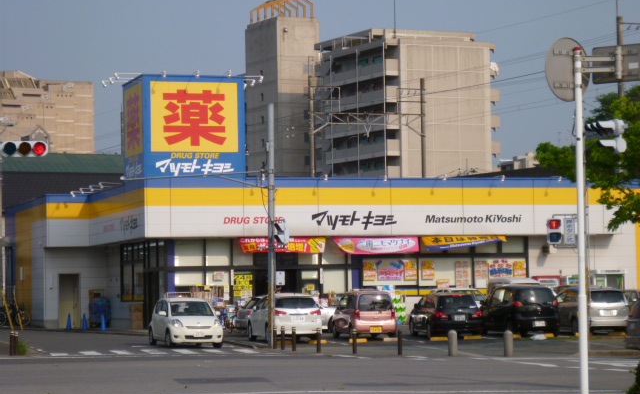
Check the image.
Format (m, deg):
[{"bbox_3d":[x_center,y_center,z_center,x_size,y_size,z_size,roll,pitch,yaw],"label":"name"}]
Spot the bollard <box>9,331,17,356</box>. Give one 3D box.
[{"bbox_3d":[-8.779,4.186,59.139,0.118,0.680,0.118,0,-3,-16],"label":"bollard"}]

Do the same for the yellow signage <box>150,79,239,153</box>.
[{"bbox_3d":[-4.832,-3.081,79.688,3.427,2.715,0.100,0,-3,-16],"label":"yellow signage"}]

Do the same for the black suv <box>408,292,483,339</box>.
[{"bbox_3d":[4.088,3.875,67.800,1.690,1.500,4.400,0,-3,-10],"label":"black suv"}]

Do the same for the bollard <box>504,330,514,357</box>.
[{"bbox_3d":[4.715,3.674,51.911,0.238,0.658,0.238,-1,-3,0],"label":"bollard"}]

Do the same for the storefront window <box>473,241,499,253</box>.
[{"bbox_3d":[6.756,2.033,83.766,0.951,0.506,0.100,0,-3,-16],"label":"storefront window"}]

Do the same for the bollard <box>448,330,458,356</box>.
[{"bbox_3d":[3.359,3.717,52.611,0.236,0.669,0.236,-1,-3,0],"label":"bollard"}]

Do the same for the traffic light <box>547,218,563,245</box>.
[{"bbox_3d":[5.819,0.855,51.300,0.350,0.650,0.280,0,-3,-14],"label":"traffic light"}]

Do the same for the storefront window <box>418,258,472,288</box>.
[{"bbox_3d":[5.113,3.084,84.400,2.301,1.209,0.100,0,-3,-16],"label":"storefront window"}]

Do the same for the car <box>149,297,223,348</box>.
[{"bbox_3d":[-4.302,4.013,66.236,1.665,1.535,3.600,0,-3,-18],"label":"car"}]

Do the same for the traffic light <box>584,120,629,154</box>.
[{"bbox_3d":[6.805,-1.434,49.200,0.560,0.770,1.220,0,-3,-18],"label":"traffic light"}]

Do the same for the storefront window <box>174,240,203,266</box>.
[{"bbox_3d":[-5.199,2.215,81.882,1.109,1.067,0.100,0,-3,-16],"label":"storefront window"}]

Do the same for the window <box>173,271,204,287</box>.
[{"bbox_3d":[-5.167,3.255,81.838,1.168,0.620,0.100,0,-3,-16],"label":"window"}]

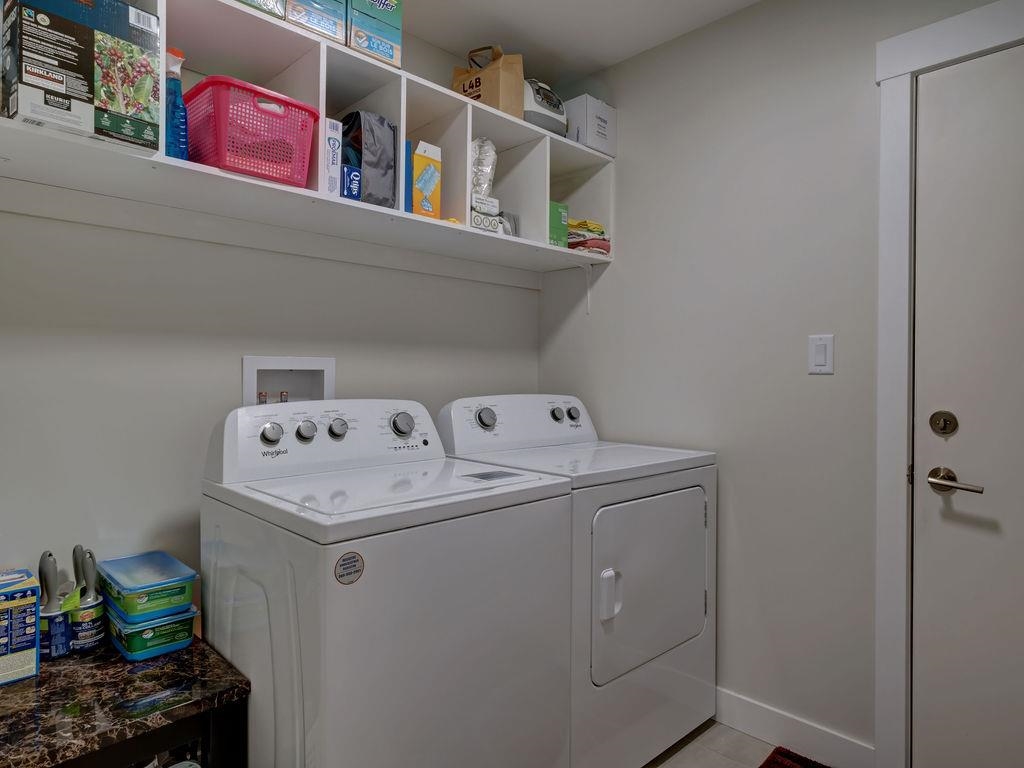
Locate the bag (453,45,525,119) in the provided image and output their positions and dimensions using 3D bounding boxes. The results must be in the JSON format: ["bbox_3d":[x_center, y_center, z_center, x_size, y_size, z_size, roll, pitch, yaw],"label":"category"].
[{"bbox_3d":[-0.080,-1.019,2.048,0.210,0.265,0.125,1,1,38],"label":"bag"}]

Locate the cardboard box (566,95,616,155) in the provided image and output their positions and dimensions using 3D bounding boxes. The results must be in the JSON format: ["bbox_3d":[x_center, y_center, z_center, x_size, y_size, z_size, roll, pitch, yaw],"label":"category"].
[{"bbox_3d":[0.281,-0.990,2.349,0.174,0.198,0.180,-1,1,-44],"label":"cardboard box"}]

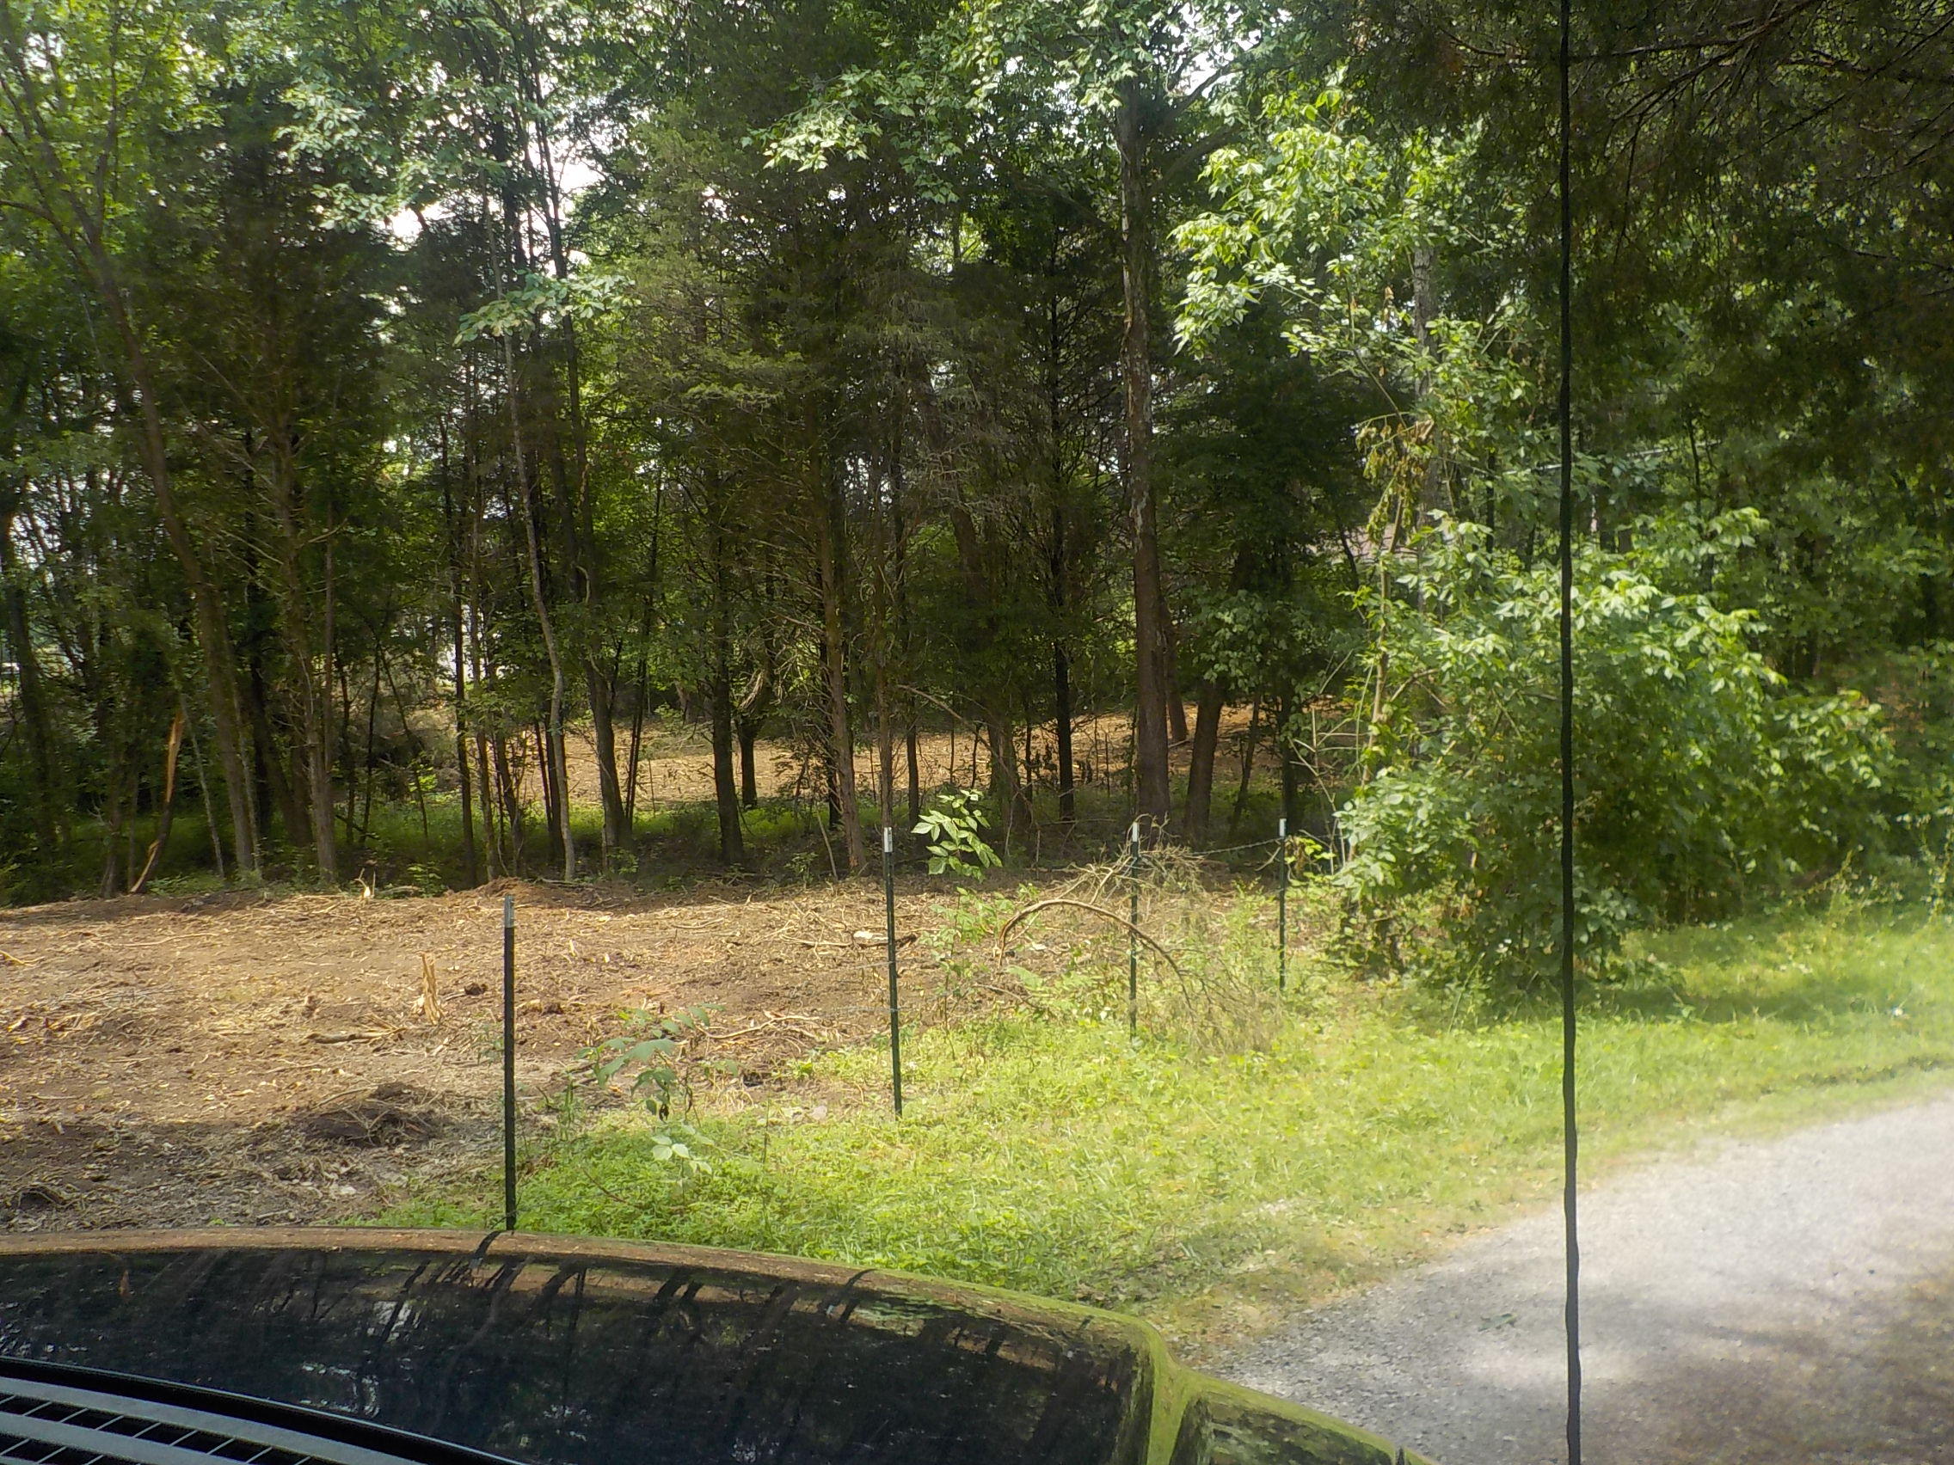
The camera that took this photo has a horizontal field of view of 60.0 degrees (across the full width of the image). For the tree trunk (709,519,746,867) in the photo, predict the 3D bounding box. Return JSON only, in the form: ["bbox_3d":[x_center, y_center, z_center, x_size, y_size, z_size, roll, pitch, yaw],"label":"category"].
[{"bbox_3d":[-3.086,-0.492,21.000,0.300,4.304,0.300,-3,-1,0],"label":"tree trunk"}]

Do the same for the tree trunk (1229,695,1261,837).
[{"bbox_3d":[3.876,0.508,24.500,0.160,2.033,0.160,9,-1,0],"label":"tree trunk"}]

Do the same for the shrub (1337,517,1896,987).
[{"bbox_3d":[5.219,0.157,13.900,4.300,3.650,3.300,-1,-1,0],"label":"shrub"}]

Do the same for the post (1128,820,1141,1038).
[{"bbox_3d":[0.956,1.208,10.300,0.040,1.330,0.040,0,-1,29],"label":"post"}]

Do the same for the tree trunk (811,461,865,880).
[{"bbox_3d":[-1.663,-0.822,20.500,0.280,5.042,0.280,-4,-1,0],"label":"tree trunk"}]

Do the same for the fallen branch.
[{"bbox_3d":[0.700,1.292,10.500,1.200,0.530,0.450,-1,1,0],"label":"fallen branch"}]

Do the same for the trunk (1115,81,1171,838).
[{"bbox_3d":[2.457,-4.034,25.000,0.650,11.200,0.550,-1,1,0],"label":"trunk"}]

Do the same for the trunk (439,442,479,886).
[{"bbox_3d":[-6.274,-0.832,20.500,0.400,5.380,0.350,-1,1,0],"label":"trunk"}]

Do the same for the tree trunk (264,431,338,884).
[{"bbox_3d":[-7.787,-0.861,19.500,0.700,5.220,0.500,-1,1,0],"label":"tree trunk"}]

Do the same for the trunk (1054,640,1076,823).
[{"bbox_3d":[1.336,-0.012,26.000,0.210,2.862,0.210,-2,-1,0],"label":"trunk"}]

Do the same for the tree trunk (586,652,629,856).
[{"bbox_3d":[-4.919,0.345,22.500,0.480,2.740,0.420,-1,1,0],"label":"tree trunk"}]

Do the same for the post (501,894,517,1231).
[{"bbox_3d":[-1.736,1.280,6.300,0.040,1.340,0.040,-1,-1,29],"label":"post"}]

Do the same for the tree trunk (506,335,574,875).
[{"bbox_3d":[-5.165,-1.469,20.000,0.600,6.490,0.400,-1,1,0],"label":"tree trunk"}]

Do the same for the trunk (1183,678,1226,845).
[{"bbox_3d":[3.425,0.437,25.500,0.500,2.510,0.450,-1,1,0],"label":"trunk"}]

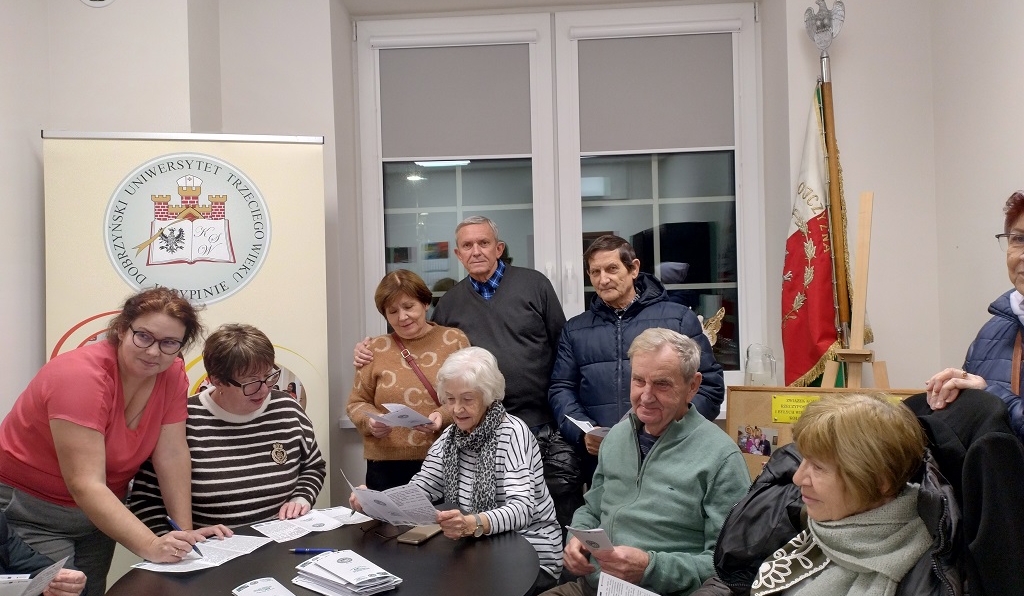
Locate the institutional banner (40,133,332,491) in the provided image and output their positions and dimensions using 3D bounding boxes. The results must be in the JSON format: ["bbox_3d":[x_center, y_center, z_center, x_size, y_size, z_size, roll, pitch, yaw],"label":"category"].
[{"bbox_3d":[-1.210,0.412,2.765,0.995,2.030,0.080,-2,0,-10],"label":"institutional banner"}]

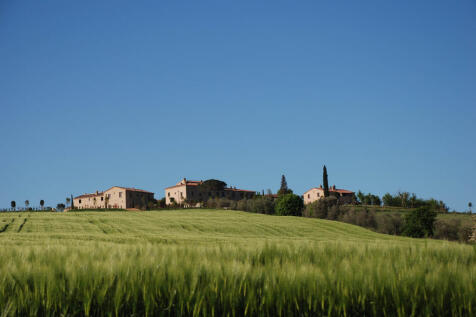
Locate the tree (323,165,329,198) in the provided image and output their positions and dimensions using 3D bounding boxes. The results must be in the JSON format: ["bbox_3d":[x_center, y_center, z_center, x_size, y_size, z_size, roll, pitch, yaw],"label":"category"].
[{"bbox_3d":[29.970,9.160,420.000,1.900,14.000,1.900,0,-5,0],"label":"tree"}]

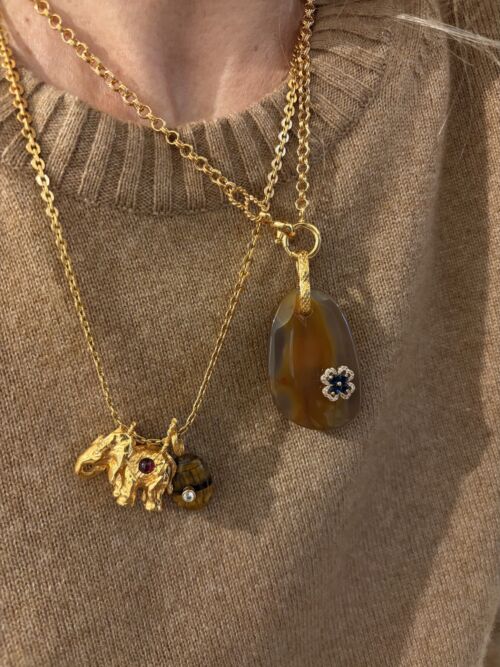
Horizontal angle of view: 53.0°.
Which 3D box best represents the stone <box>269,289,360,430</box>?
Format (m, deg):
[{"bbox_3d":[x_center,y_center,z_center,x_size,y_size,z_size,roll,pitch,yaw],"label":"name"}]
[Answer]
[{"bbox_3d":[0.027,0.011,0.210,0.037,0.059,0.010,-7,-8,-2],"label":"stone"}]

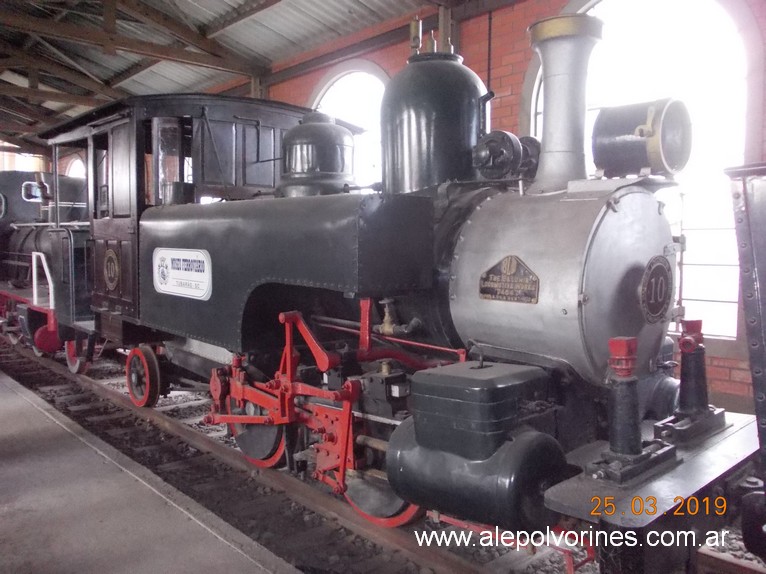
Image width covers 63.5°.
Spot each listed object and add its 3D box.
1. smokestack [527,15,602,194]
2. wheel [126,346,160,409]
[{"bbox_3d":[1.018,-0.989,3.520,0.415,0.940,0.415,-4,7,-44],"label":"smokestack"},{"bbox_3d":[-2.557,0.955,6.582,0.120,0.650,0.650,-4,7,-44],"label":"wheel"}]

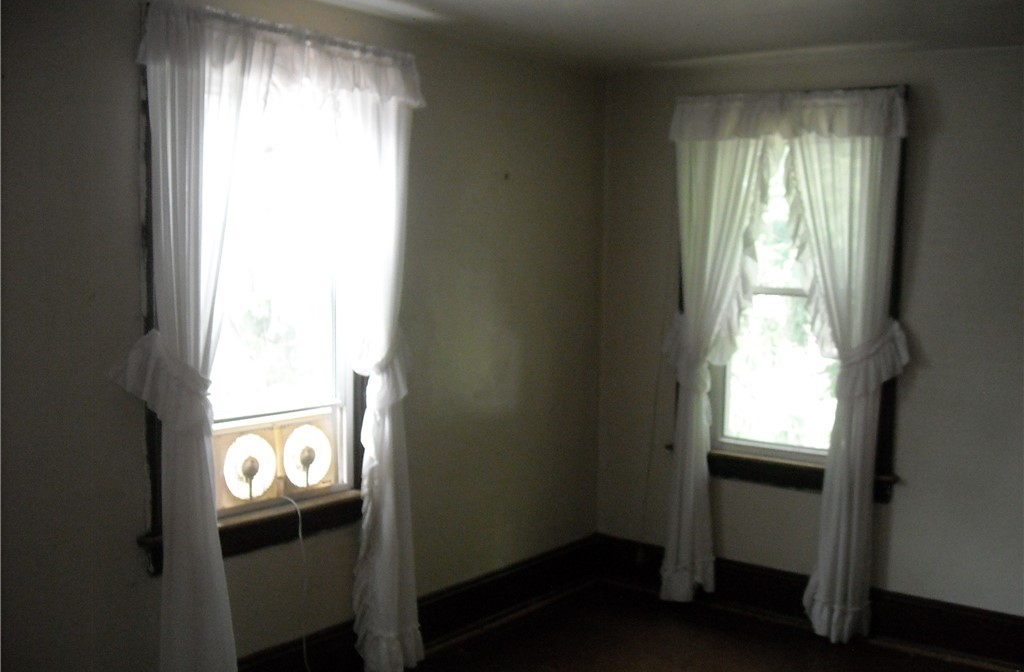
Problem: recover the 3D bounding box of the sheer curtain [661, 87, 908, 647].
[{"bbox_3d":[1.089,0.106,4.285,1.030,2.195,0.150,3,5,39],"label":"sheer curtain"}]

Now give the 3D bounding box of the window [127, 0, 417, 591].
[{"bbox_3d":[-0.746,-0.147,3.445,0.130,1.685,1.050,3,5,39],"label":"window"}]

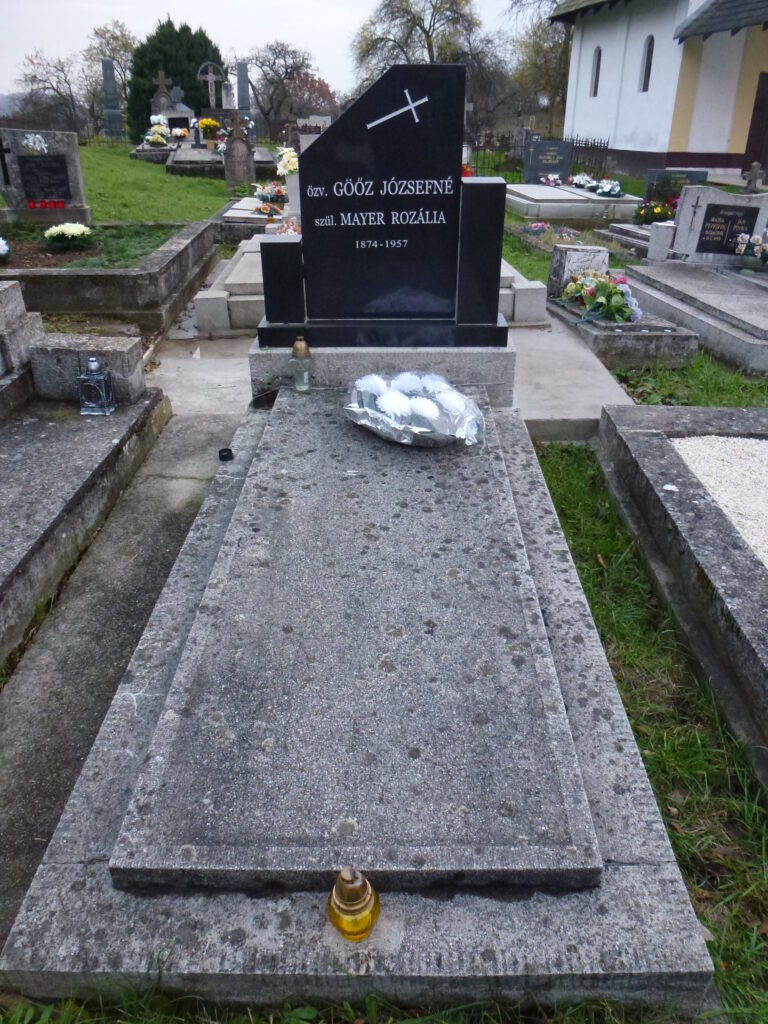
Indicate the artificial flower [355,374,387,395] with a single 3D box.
[{"bbox_3d":[-0.047,-0.445,2.592,0.112,0.058,0.112,-10,30,6],"label":"artificial flower"}]

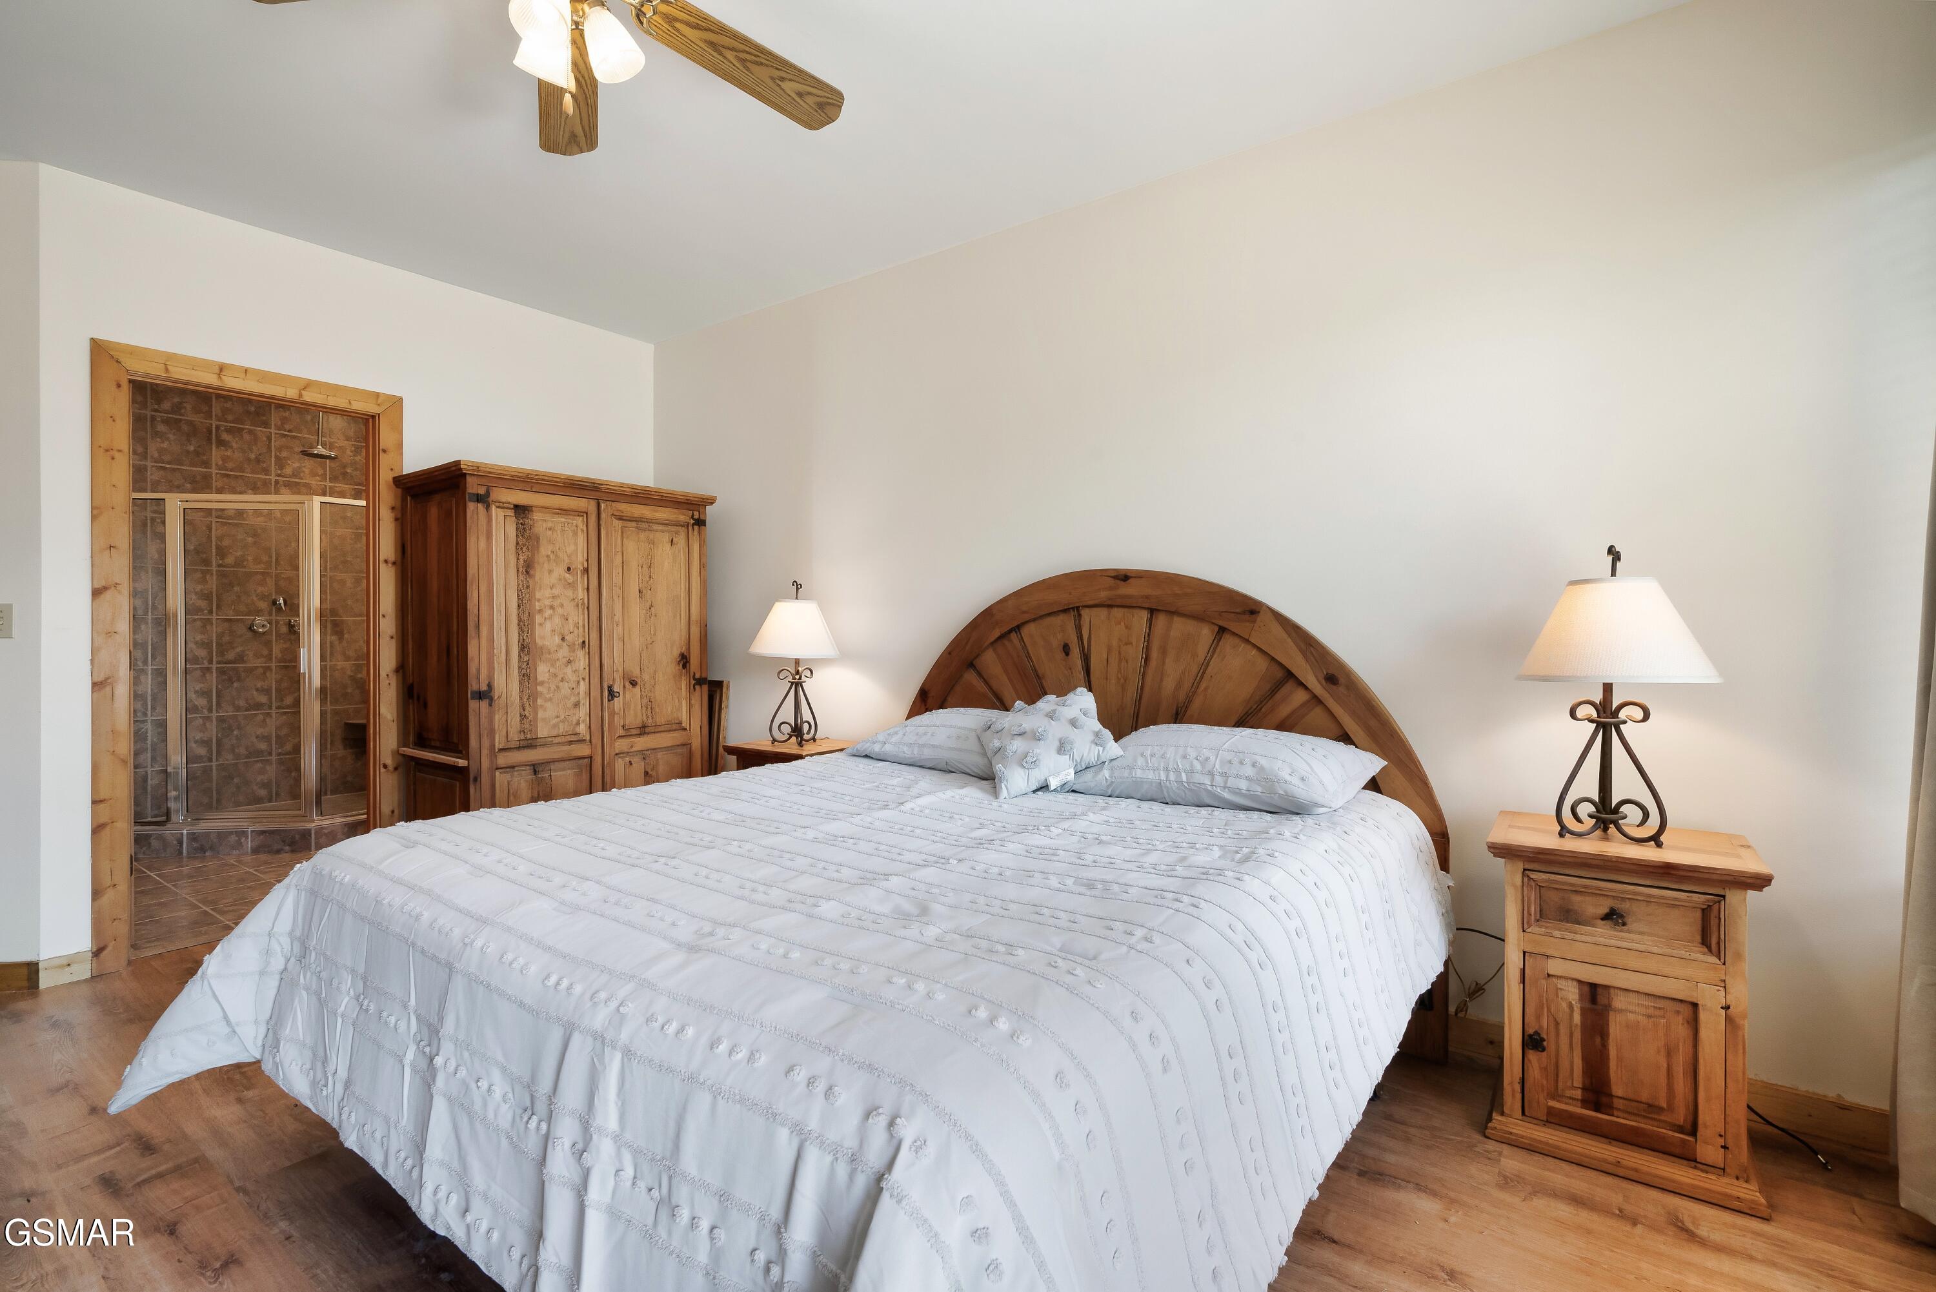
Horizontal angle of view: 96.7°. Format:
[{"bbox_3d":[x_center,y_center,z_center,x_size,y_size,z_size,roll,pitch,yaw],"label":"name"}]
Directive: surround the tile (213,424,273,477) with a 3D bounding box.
[{"bbox_3d":[-4.668,-1.249,5.551,0.012,0.302,0.302,0,1,36],"label":"tile"}]

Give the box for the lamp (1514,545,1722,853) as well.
[{"bbox_3d":[1.541,0.111,2.069,0.385,0.700,0.385,1,1,36],"label":"lamp"}]

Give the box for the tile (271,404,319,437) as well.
[{"bbox_3d":[-4.525,-1.584,5.840,0.012,0.305,0.305,1,1,36],"label":"tile"}]

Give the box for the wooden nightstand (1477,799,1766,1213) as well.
[{"bbox_3d":[1.551,0.813,2.057,0.496,0.700,0.408,0,1,36],"label":"wooden nightstand"}]

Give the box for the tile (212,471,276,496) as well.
[{"bbox_3d":[-4.668,-0.941,5.551,0.012,0.302,0.302,0,1,36],"label":"tile"}]

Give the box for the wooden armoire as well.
[{"bbox_3d":[-1.851,0.196,3.948,0.660,1.835,1.160,1,1,36],"label":"wooden armoire"}]

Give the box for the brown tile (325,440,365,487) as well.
[{"bbox_3d":[-4.344,-1.273,6.085,0.012,0.305,0.305,1,1,36],"label":"brown tile"}]

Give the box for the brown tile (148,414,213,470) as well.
[{"bbox_3d":[-4.848,-1.244,5.309,0.012,0.302,0.302,0,1,36],"label":"brown tile"}]

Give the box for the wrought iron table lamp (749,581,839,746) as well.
[{"bbox_3d":[-0.761,0.073,3.772,0.400,0.710,0.400,0,1,0],"label":"wrought iron table lamp"}]

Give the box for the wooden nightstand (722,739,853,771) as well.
[{"bbox_3d":[-0.721,0.772,3.681,0.500,0.695,0.410,1,1,36],"label":"wooden nightstand"}]

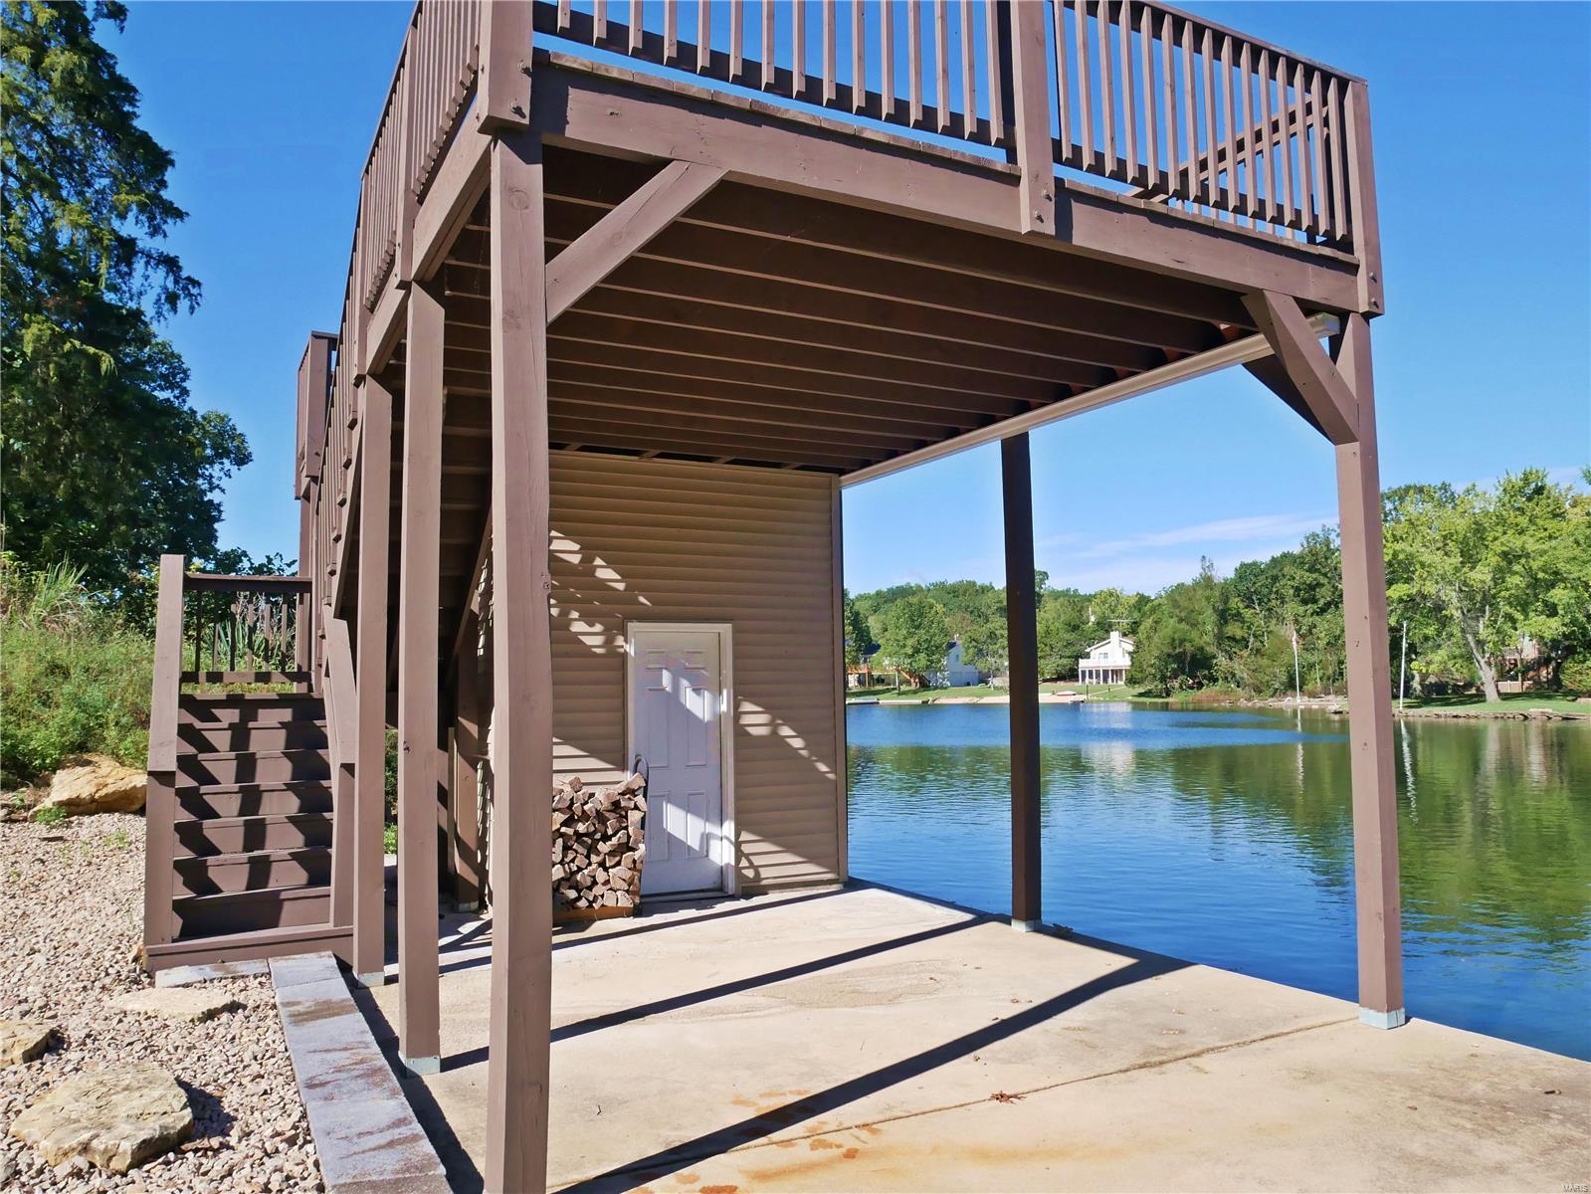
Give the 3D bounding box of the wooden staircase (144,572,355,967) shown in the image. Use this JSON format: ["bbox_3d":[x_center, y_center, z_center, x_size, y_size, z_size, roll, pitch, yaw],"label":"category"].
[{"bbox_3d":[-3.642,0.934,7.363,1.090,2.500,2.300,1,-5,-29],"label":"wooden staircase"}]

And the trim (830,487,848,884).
[{"bbox_3d":[0.351,0.657,9.249,0.090,3.370,0.080,1,-5,-29],"label":"trim"}]

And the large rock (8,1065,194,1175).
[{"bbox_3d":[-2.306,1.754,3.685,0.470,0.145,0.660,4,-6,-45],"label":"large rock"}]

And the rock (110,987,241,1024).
[{"bbox_3d":[-2.923,1.910,5.171,0.580,0.085,0.320,-2,-5,20],"label":"rock"}]

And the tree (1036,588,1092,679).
[{"bbox_3d":[37.628,5.150,155.000,8.300,12.600,8.000,-2,-4,14],"label":"tree"}]

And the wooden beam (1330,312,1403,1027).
[{"bbox_3d":[2.790,0.327,5.383,0.140,3.420,0.140,2,-5,-27],"label":"wooden beam"}]

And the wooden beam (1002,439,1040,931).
[{"bbox_3d":[1.520,0.545,7.450,0.140,3.330,0.140,2,-5,-27],"label":"wooden beam"}]

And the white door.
[{"bbox_3d":[-0.888,1.267,8.507,0.840,2.080,0.080,1,-5,-29],"label":"white door"}]

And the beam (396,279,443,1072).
[{"bbox_3d":[-1.668,0.324,4.916,0.140,3.470,0.140,2,-5,-27],"label":"beam"}]

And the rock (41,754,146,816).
[{"bbox_3d":[-5.124,1.387,8.100,0.780,0.390,0.520,2,-5,-27],"label":"rock"}]

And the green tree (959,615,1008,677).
[{"bbox_3d":[22.319,6.194,125.000,6.600,8.200,6.600,-2,-4,10],"label":"green tree"}]

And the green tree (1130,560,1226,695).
[{"bbox_3d":[39.618,3.210,114.000,9.500,13.700,9.000,-2,-4,19],"label":"green tree"}]

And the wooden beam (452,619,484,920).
[{"bbox_3d":[-2.443,1.193,8.241,0.150,2.240,0.150,1,-5,-29],"label":"wooden beam"}]

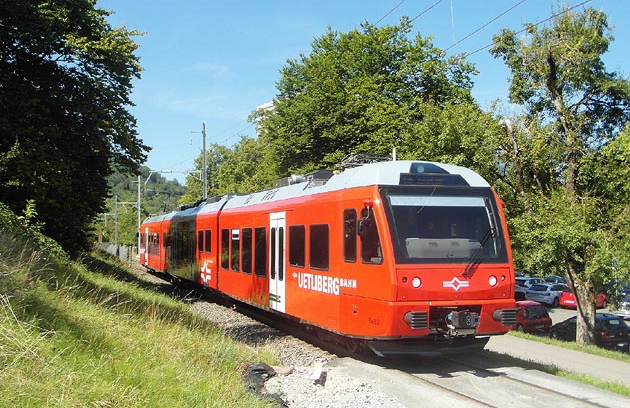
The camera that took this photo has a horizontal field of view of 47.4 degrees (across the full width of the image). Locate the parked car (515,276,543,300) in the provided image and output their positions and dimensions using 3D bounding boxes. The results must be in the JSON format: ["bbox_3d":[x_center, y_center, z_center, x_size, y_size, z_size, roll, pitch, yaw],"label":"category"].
[{"bbox_3d":[15.046,5.679,49.400,4.500,1.660,1.830,2,-4,-45],"label":"parked car"}]

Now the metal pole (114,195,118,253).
[{"bbox_3d":[-34.206,3.485,124.000,0.200,9.700,0.200,1,-3,-19],"label":"metal pole"}]

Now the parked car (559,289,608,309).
[{"bbox_3d":[16.387,5.477,43.300,3.850,1.450,1.680,2,-4,-41],"label":"parked car"}]

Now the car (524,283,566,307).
[{"bbox_3d":[15.618,5.614,46.300,4.650,1.480,1.830,2,-4,-45],"label":"car"}]

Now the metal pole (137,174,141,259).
[{"bbox_3d":[-21.552,1.590,88.000,0.200,9.900,0.200,1,-3,-19],"label":"metal pole"}]

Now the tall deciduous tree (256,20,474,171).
[{"bbox_3d":[3.230,-2.883,45.000,13.800,17.700,13.300,1,-3,-19],"label":"tall deciduous tree"}]

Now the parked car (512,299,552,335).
[{"bbox_3d":[9.246,5.100,33.000,1.600,1.400,3.750,0,-3,-14],"label":"parked car"}]

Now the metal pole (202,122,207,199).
[{"bbox_3d":[-7.513,-0.435,49.000,0.200,10.250,0.200,1,-3,-19],"label":"metal pole"}]

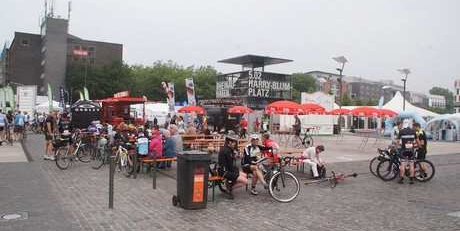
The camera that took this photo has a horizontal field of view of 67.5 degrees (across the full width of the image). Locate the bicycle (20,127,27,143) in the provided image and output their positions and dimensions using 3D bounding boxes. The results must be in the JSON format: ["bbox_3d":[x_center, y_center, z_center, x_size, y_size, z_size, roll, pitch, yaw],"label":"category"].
[{"bbox_3d":[-11.755,0.977,19.703,0.500,1.000,1.680,2,0,-27],"label":"bicycle"}]

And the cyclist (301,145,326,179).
[{"bbox_3d":[2.521,1.401,10.349,0.740,1.000,0.470,1,0,22],"label":"cyclist"}]

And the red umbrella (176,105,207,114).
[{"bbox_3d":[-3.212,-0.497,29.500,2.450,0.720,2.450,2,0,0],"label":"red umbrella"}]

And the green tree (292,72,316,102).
[{"bbox_3d":[15.062,-3.369,69.986,6.000,10.800,6.000,1,0,0],"label":"green tree"}]

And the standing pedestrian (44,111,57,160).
[{"bbox_3d":[-6.911,0.768,13.298,0.400,1.820,0.500,1,0,-24],"label":"standing pedestrian"}]

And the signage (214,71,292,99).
[{"bbox_3d":[2.902,-3.490,40.334,5.900,2.800,6.400,2,0,-30],"label":"signage"}]

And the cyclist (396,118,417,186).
[{"bbox_3d":[5.267,1.054,10.205,0.580,1.860,0.420,2,0,17],"label":"cyclist"}]

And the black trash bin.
[{"bbox_3d":[-0.753,1.300,7.029,0.520,1.070,0.650,1,0,-26],"label":"black trash bin"}]

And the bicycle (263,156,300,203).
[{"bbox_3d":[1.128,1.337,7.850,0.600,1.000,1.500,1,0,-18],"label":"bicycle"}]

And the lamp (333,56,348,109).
[{"bbox_3d":[11.708,-2.107,35.989,1.350,8.300,1.250,1,0,-31],"label":"lamp"}]

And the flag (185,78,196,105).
[{"bbox_3d":[-3.528,-1.980,31.000,0.900,3.000,0.120,2,0,6],"label":"flag"}]

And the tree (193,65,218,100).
[{"bbox_3d":[-4.977,-4.590,74.984,6.800,12.300,6.800,1,0,0],"label":"tree"}]

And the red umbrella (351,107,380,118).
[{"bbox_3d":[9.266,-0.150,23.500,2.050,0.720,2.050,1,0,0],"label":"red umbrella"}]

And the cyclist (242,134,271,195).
[{"bbox_3d":[0.631,1.126,8.050,0.600,1.380,0.750,1,0,-30],"label":"cyclist"}]

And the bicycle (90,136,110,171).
[{"bbox_3d":[-4.130,1.169,11.203,0.520,1.020,1.700,2,0,5],"label":"bicycle"}]

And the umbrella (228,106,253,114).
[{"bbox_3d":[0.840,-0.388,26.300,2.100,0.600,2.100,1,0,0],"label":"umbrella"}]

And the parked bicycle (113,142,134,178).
[{"bbox_3d":[-3.145,1.205,9.973,0.500,1.000,1.680,2,0,-42],"label":"parked bicycle"}]

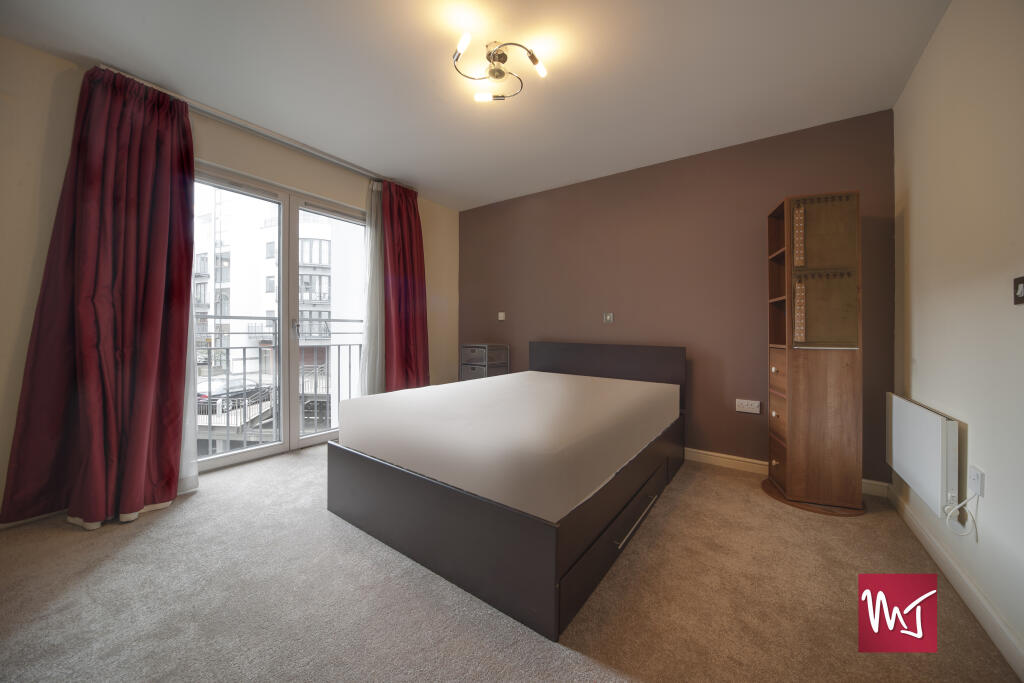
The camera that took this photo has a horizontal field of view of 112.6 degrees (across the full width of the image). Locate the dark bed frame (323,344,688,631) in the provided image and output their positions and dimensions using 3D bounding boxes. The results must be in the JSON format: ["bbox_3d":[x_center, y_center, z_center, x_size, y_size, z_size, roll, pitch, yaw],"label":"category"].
[{"bbox_3d":[0.172,0.507,2.355,1.506,0.891,2.064,0,0,37],"label":"dark bed frame"}]

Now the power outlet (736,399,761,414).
[{"bbox_3d":[1.747,0.482,2.524,0.148,0.089,0.014,0,0,37],"label":"power outlet"}]

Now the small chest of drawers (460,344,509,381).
[{"bbox_3d":[-0.288,0.479,3.693,0.362,0.871,0.377,0,0,37],"label":"small chest of drawers"}]

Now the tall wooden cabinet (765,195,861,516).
[{"bbox_3d":[1.884,0.058,2.155,0.363,1.845,0.332,0,0,20],"label":"tall wooden cabinet"}]

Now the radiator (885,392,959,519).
[{"bbox_3d":[1.943,0.510,1.630,0.068,0.403,0.817,0,0,37],"label":"radiator"}]

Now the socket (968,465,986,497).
[{"bbox_3d":[1.658,0.501,1.222,0.018,0.089,0.089,0,0,37],"label":"socket"}]

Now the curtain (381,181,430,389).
[{"bbox_3d":[-1.080,-0.322,3.504,0.155,2.436,0.550,0,0,37],"label":"curtain"}]

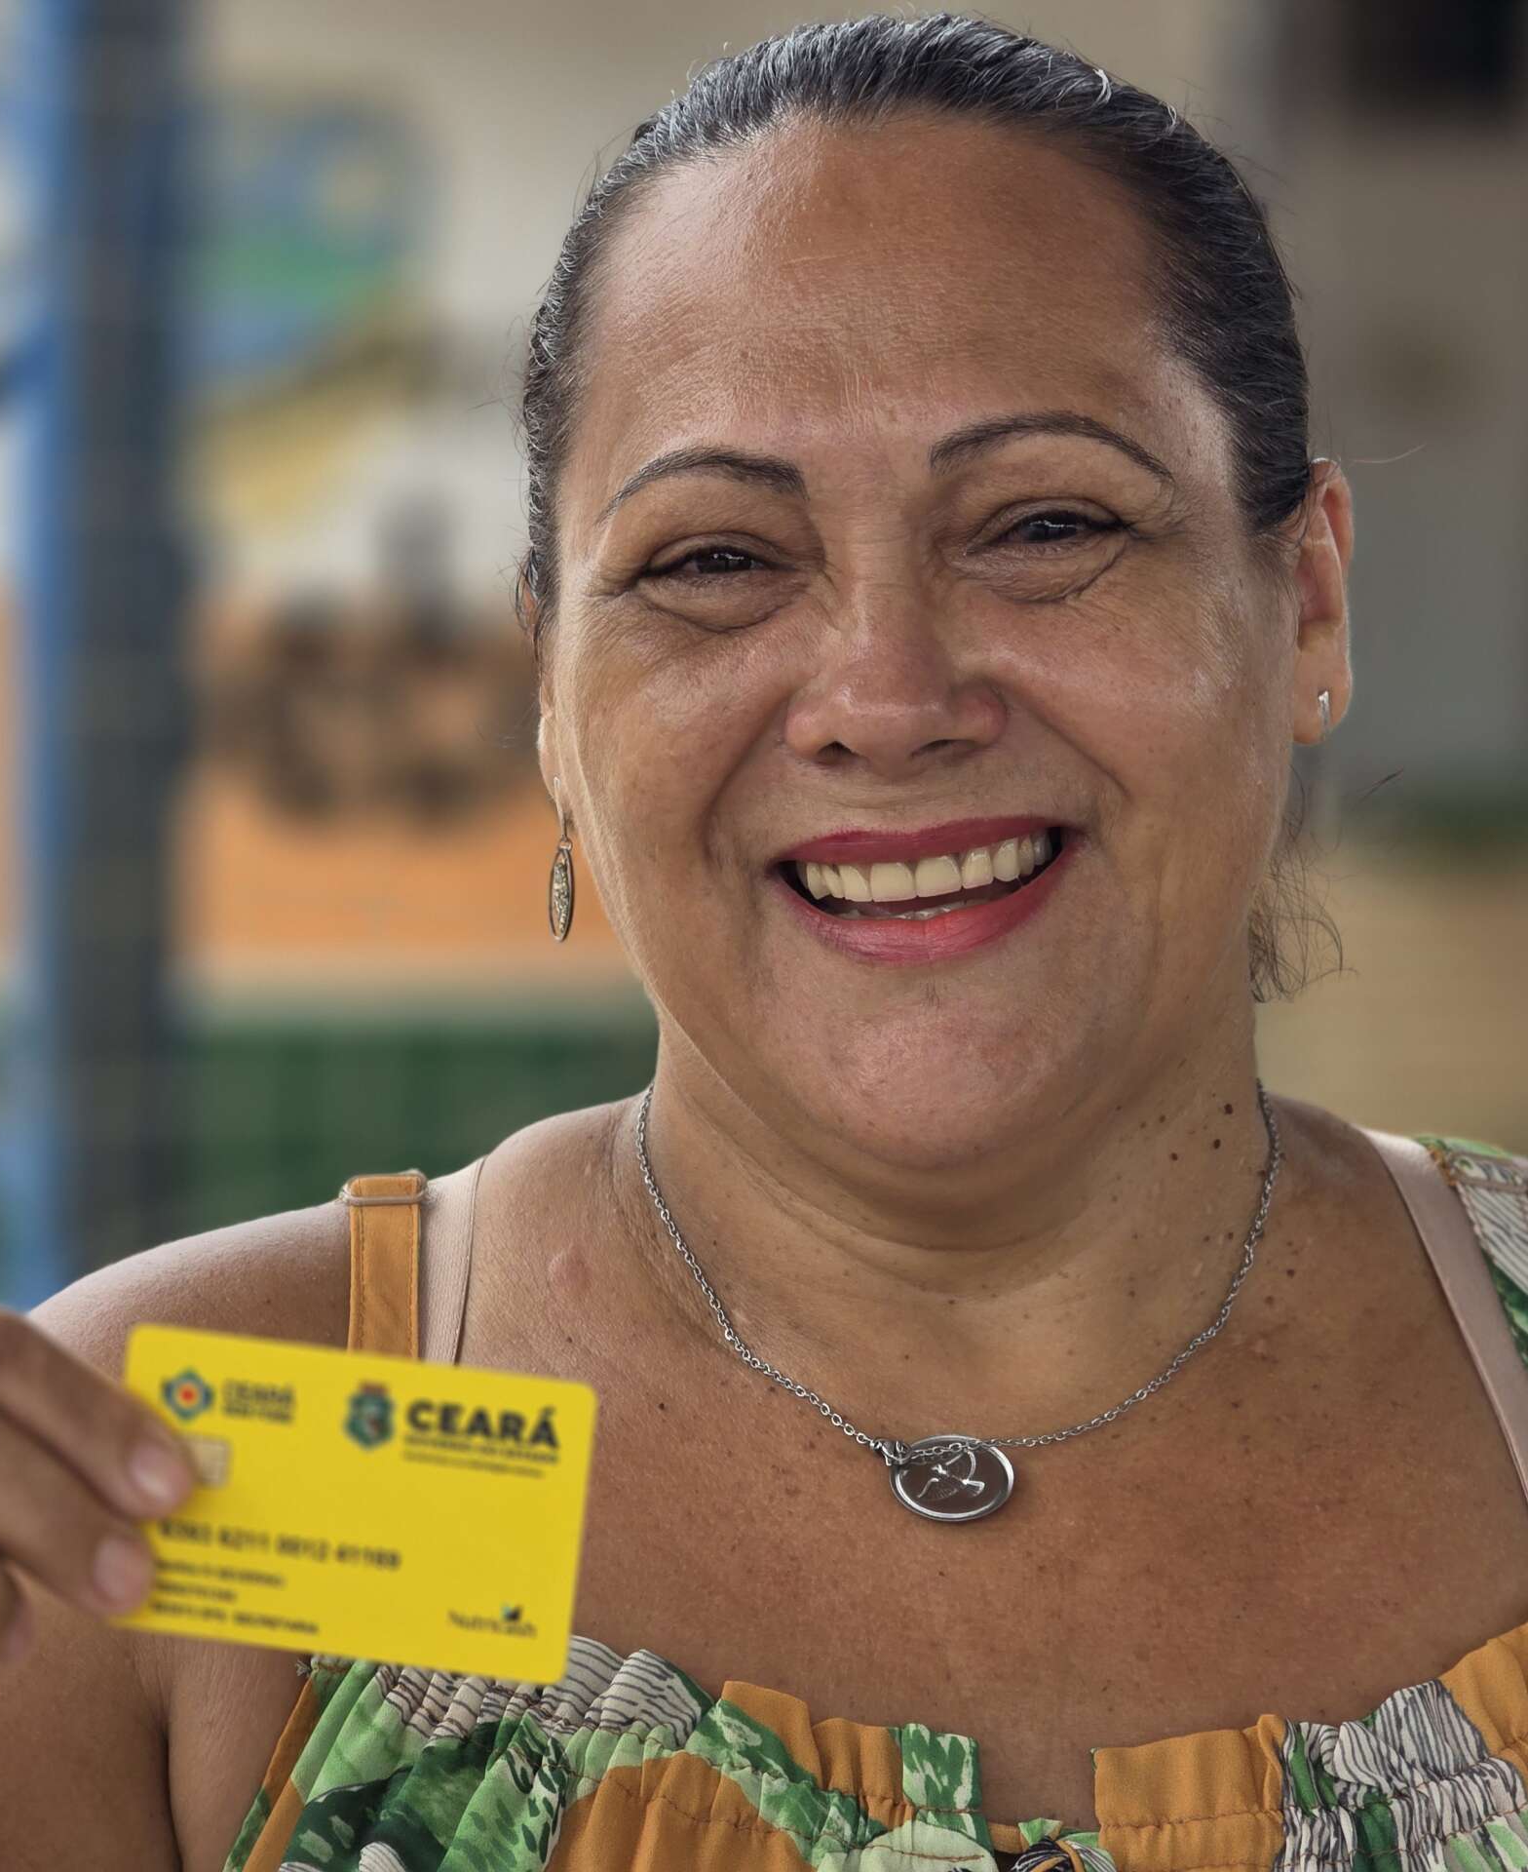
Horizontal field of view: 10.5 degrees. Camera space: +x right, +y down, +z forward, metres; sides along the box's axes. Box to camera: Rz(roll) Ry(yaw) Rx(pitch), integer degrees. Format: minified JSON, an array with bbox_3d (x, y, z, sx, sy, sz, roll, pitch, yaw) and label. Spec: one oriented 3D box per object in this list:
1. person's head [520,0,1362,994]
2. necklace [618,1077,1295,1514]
[{"bbox_3d":[0.033,-0.074,1.680,0.168,0.226,0.212,-5,-1,4],"label":"person's head"},{"bbox_3d":[0.038,0.067,1.640,0.130,0.092,0.133,0,1,0],"label":"necklace"}]

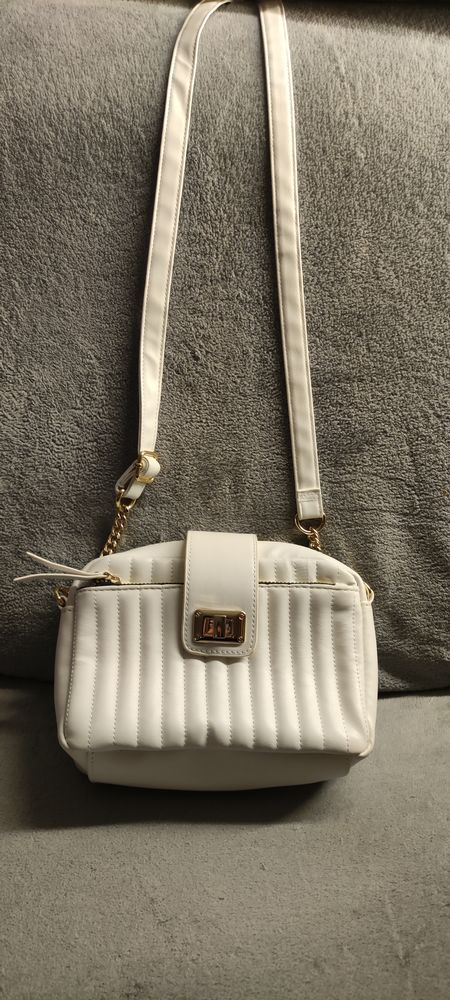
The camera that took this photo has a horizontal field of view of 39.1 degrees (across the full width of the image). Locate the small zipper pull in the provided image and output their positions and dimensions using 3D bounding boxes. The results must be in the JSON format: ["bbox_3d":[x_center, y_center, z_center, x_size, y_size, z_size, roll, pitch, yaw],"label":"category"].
[{"bbox_3d":[-0.119,0.052,0.484,0.082,0.024,0.015,0,-16,0],"label":"small zipper pull"}]

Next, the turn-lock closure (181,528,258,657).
[{"bbox_3d":[-0.003,0.070,0.482,0.056,0.093,0.022,0,-16,0],"label":"turn-lock closure"}]

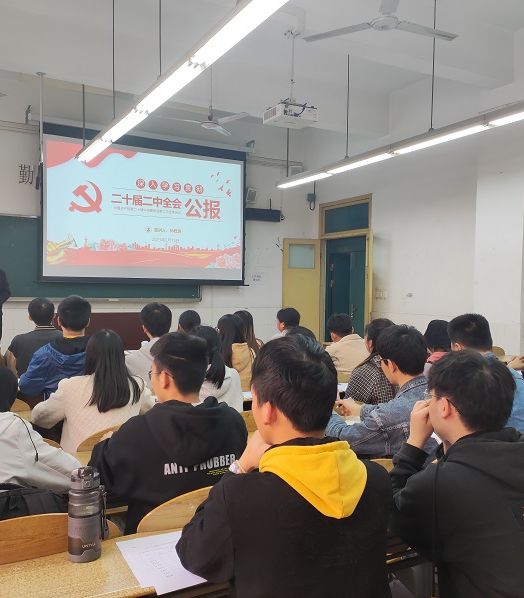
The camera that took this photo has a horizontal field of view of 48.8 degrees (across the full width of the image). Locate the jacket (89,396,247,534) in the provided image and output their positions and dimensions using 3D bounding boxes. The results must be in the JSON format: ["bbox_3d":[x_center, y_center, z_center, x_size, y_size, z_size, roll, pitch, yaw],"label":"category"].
[{"bbox_3d":[-0.303,0.607,1.851,0.470,0.600,0.430,0,1,-29],"label":"jacket"}]

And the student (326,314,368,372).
[{"bbox_3d":[0.523,0.725,4.434,0.500,1.250,0.720,0,1,-29],"label":"student"}]

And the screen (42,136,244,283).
[{"bbox_3d":[-1.679,-1.263,8.764,3.125,1.997,0.060,0,1,-29],"label":"screen"}]

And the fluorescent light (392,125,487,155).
[{"bbox_3d":[1.715,-1.565,5.659,0.140,0.090,1.210,0,1,-29],"label":"fluorescent light"}]

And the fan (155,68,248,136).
[{"bbox_3d":[-0.670,-2.549,7.162,1.270,0.850,1.270,0,1,-29],"label":"fan"}]

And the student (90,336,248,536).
[{"bbox_3d":[-0.294,0.737,1.914,0.540,1.244,0.690,0,1,-36],"label":"student"}]

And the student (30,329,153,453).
[{"bbox_3d":[-0.794,0.745,2.647,0.500,1.230,0.720,0,1,-29],"label":"student"}]

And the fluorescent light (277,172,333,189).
[{"bbox_3d":[0.594,-1.672,7.992,0.180,0.090,1.240,0,1,-29],"label":"fluorescent light"}]

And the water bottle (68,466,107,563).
[{"bbox_3d":[-0.436,0.529,1.437,0.088,0.217,0.083,0,1,-25],"label":"water bottle"}]

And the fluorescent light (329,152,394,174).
[{"bbox_3d":[1.127,-1.596,6.728,0.140,0.090,1.210,0,1,-29],"label":"fluorescent light"}]

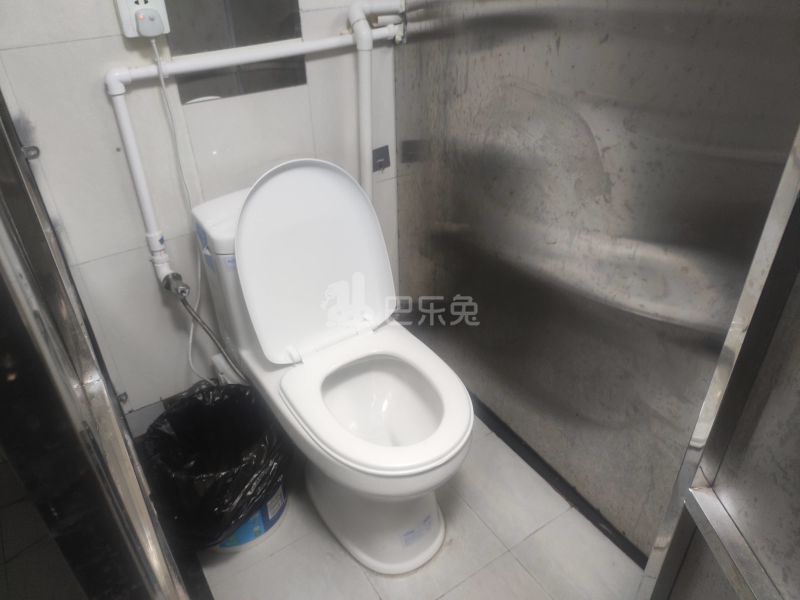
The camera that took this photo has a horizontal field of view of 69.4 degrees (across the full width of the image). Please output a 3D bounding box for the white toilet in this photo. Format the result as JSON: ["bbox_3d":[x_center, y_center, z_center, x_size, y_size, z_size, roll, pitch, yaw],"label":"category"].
[{"bbox_3d":[-0.133,0.111,1.269,0.375,0.816,0.745,-21,41,-26],"label":"white toilet"}]

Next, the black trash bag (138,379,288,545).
[{"bbox_3d":[-0.412,0.390,1.361,0.280,0.290,0.280,-22,42,-26],"label":"black trash bag"}]

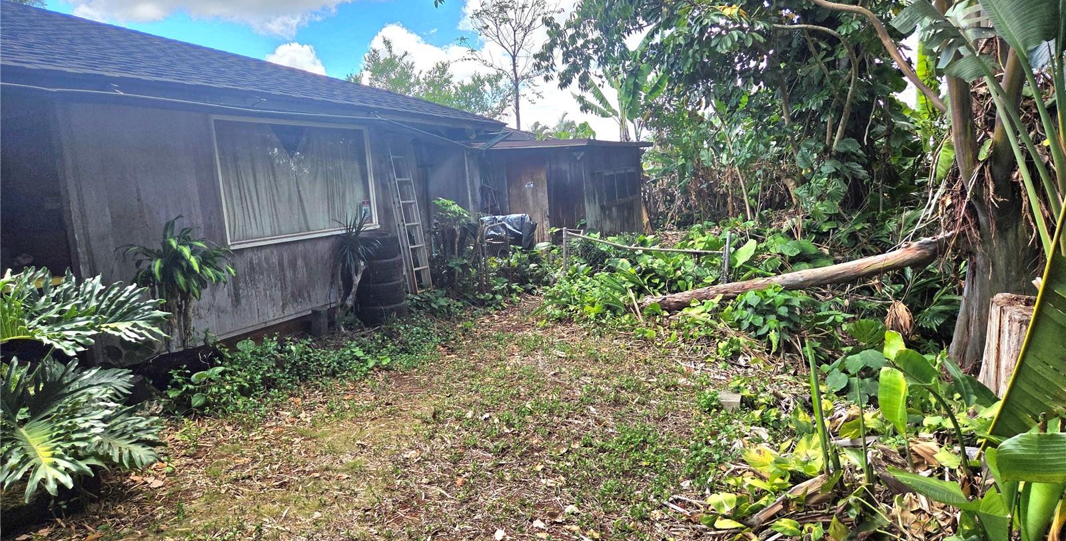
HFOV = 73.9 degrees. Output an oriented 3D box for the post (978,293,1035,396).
[{"bbox_3d":[2.828,0.465,4.178,0.420,0.601,0.420,0,9,34],"label":"post"}]

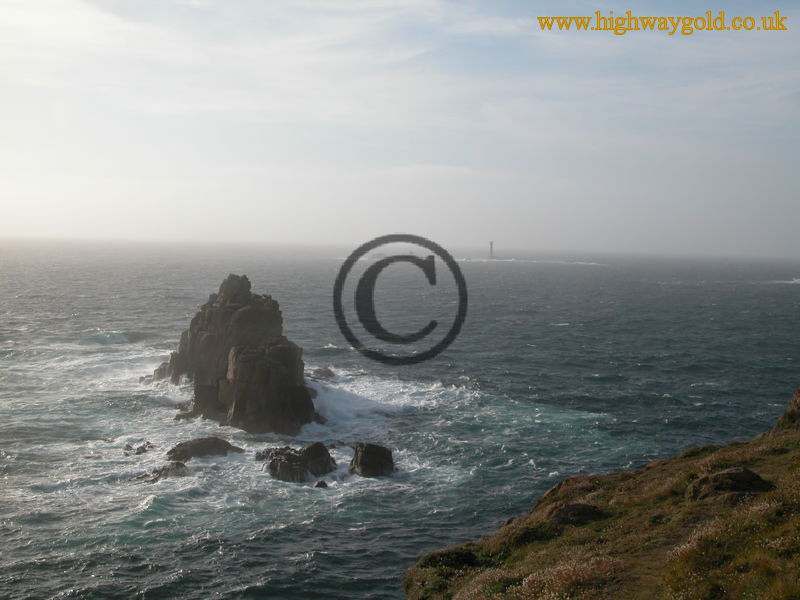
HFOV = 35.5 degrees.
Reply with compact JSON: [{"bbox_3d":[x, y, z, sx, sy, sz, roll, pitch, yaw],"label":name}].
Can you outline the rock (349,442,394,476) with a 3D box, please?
[{"bbox_3d":[-4.678,25.523,202.818,7.000,4.700,6.500,1,3,-8],"label":"rock"}]

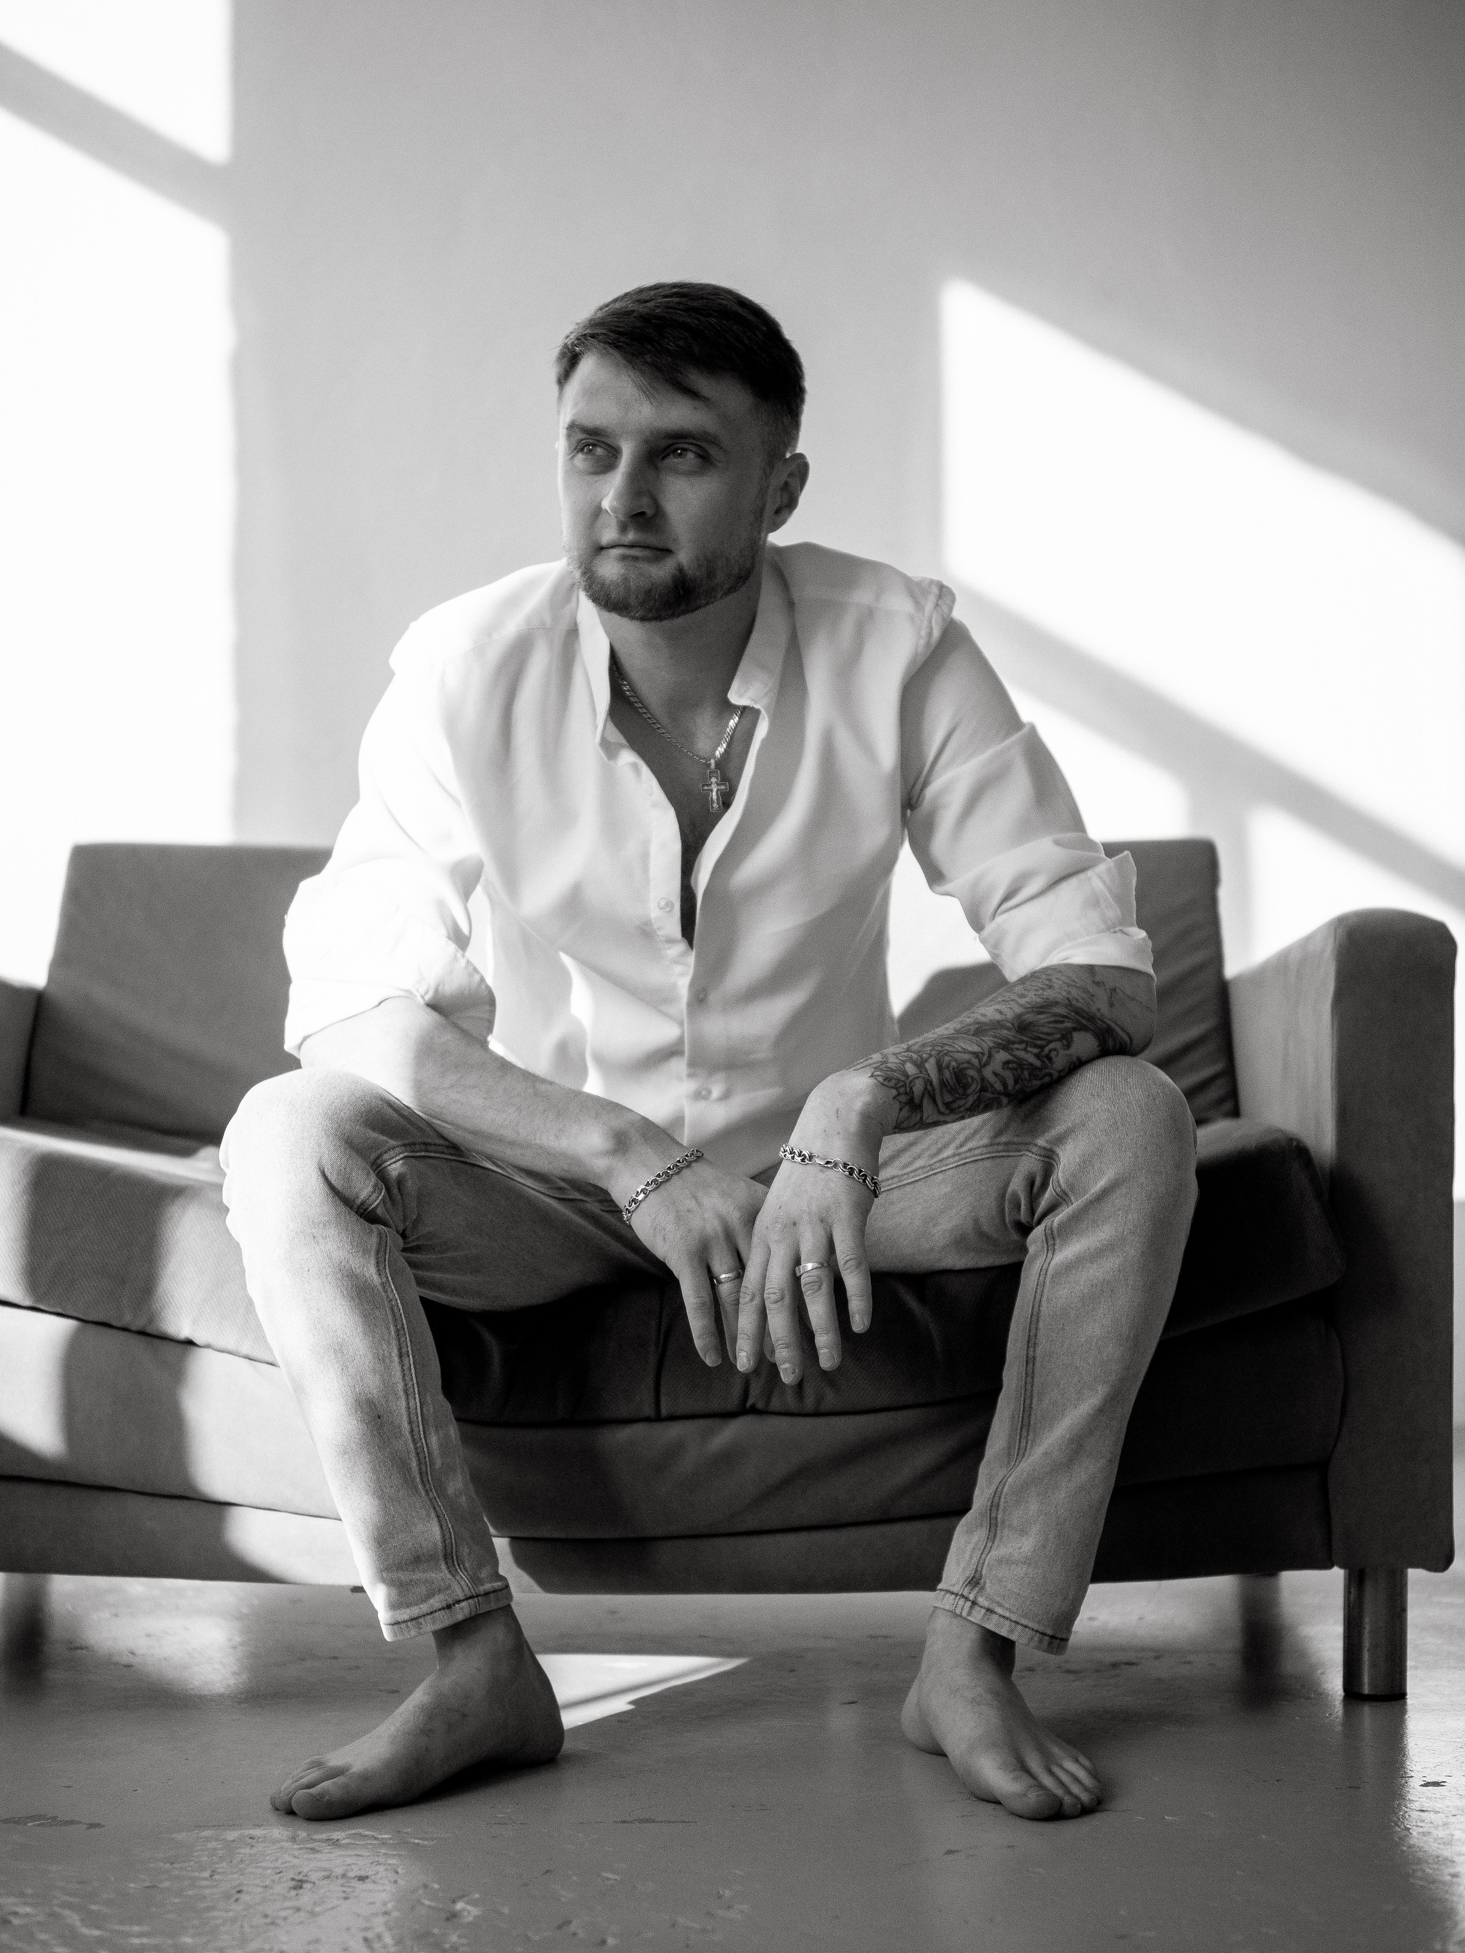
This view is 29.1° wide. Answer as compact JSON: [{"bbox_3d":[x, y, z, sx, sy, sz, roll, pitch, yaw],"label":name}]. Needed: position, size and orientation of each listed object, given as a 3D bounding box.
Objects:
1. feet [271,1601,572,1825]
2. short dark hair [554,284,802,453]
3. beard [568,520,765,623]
[{"bbox_3d":[-0.249,0.552,2.170,0.255,0.120,0.100,0,-1,-40],"label":"feet"},{"bbox_3d":[-0.038,-0.447,2.150,0.175,0.160,0.215,3,-1,26],"label":"short dark hair"},{"bbox_3d":[-0.054,-0.302,2.100,0.130,0.085,0.090,3,-1,26],"label":"beard"}]

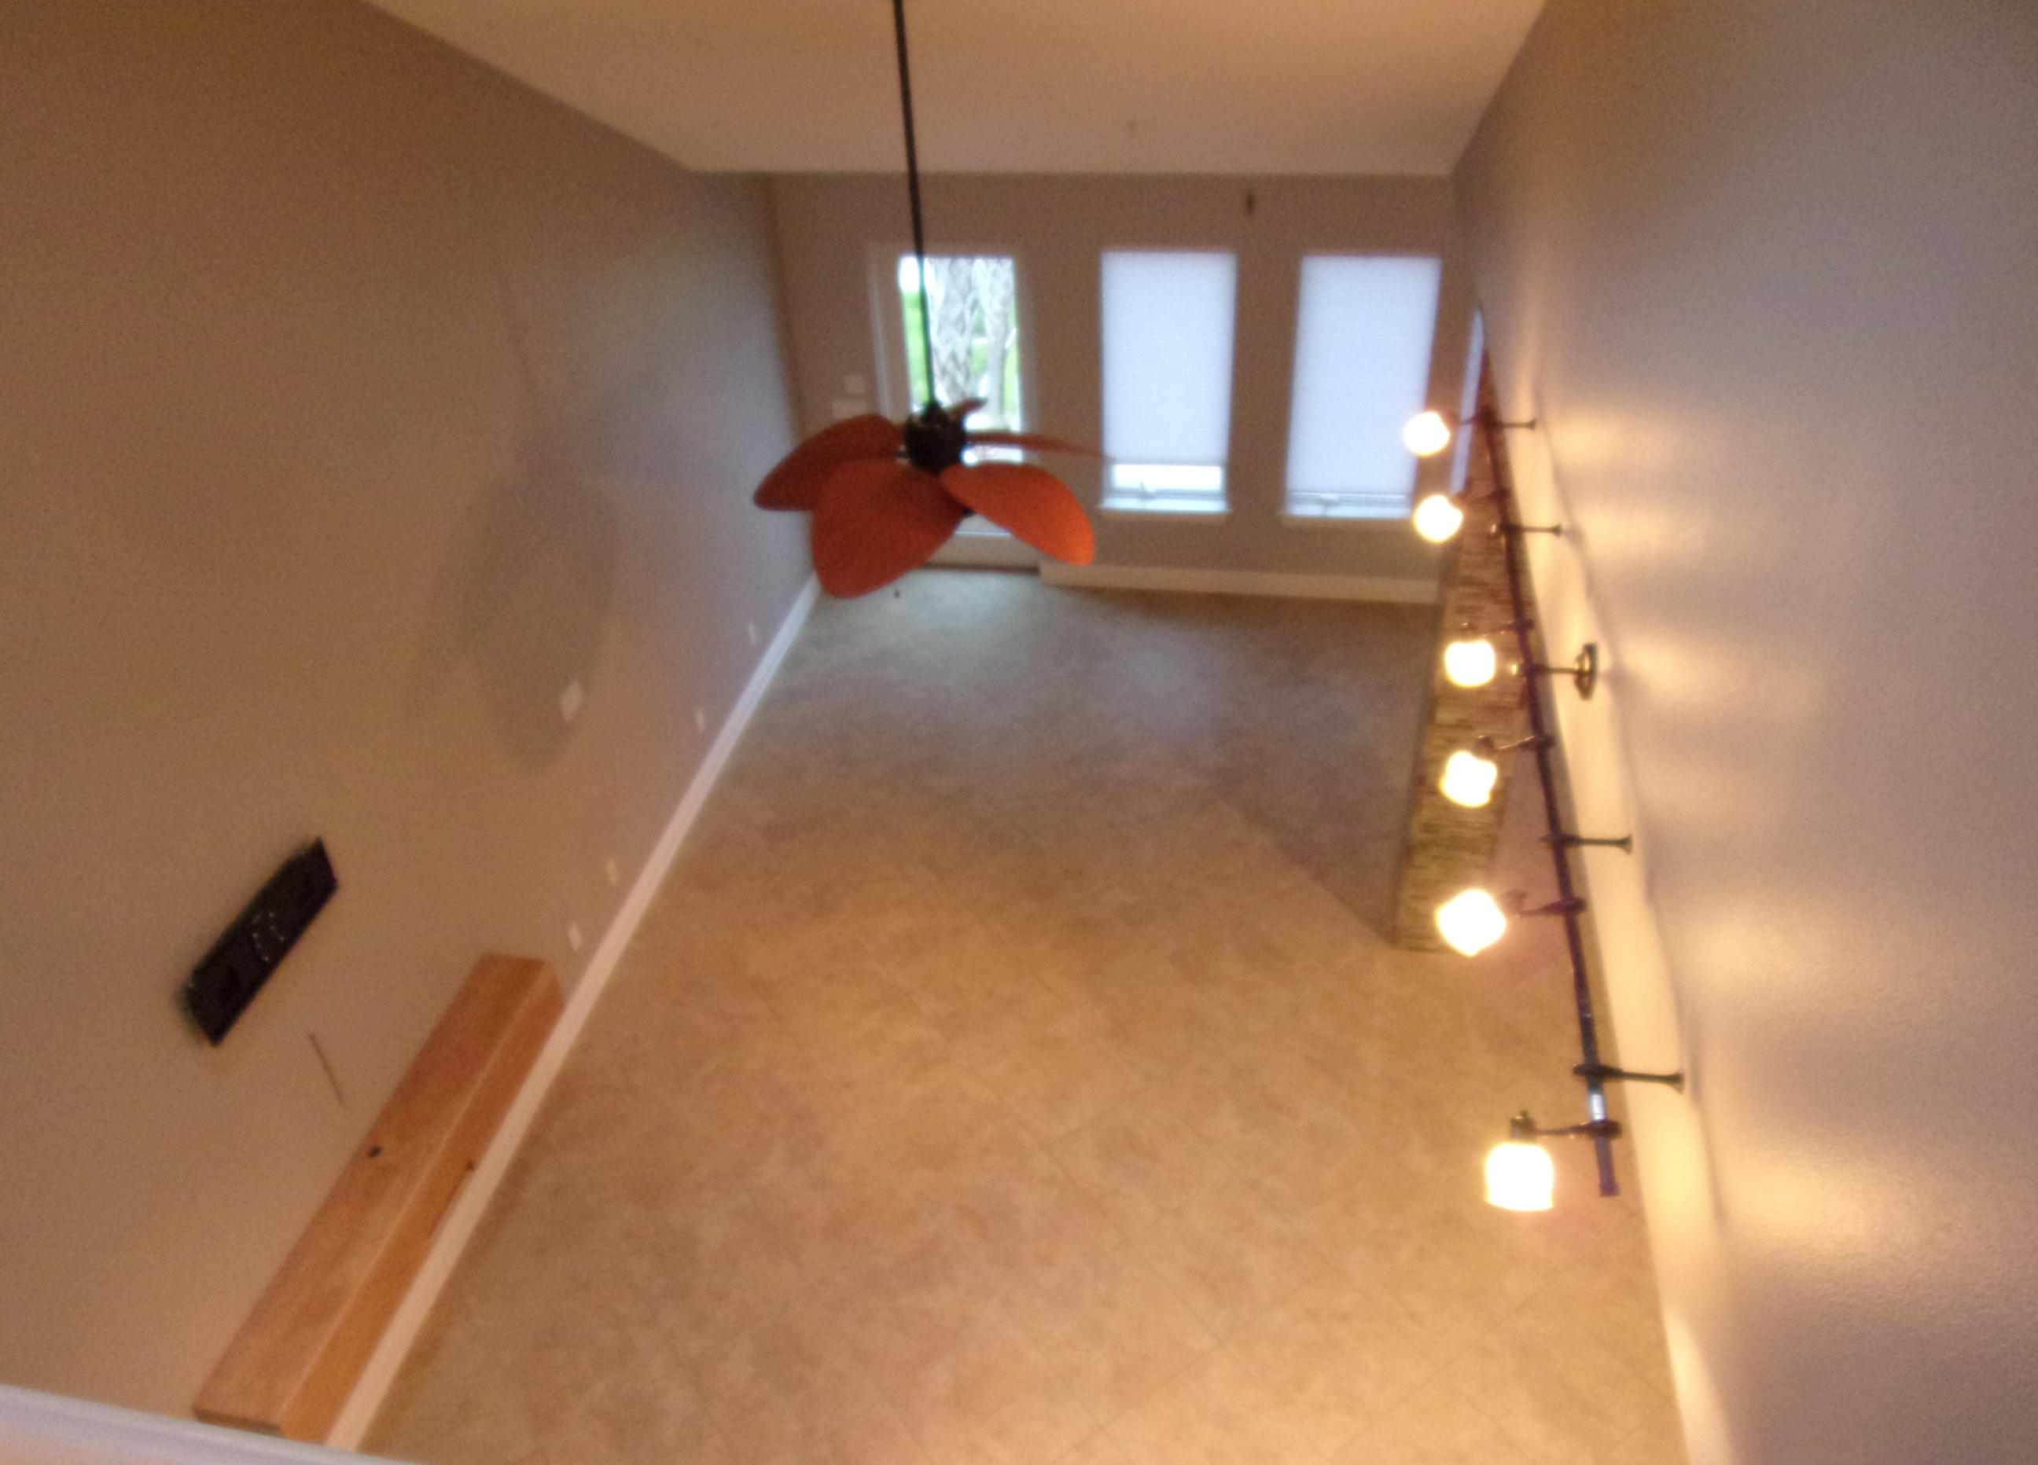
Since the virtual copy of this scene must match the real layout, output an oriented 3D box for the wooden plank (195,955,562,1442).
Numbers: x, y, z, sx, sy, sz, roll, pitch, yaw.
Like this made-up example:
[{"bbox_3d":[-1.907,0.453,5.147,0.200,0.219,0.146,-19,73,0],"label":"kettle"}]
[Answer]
[{"bbox_3d":[-1.974,1.435,4.569,0.262,0.245,1.710,3,37,9],"label":"wooden plank"}]

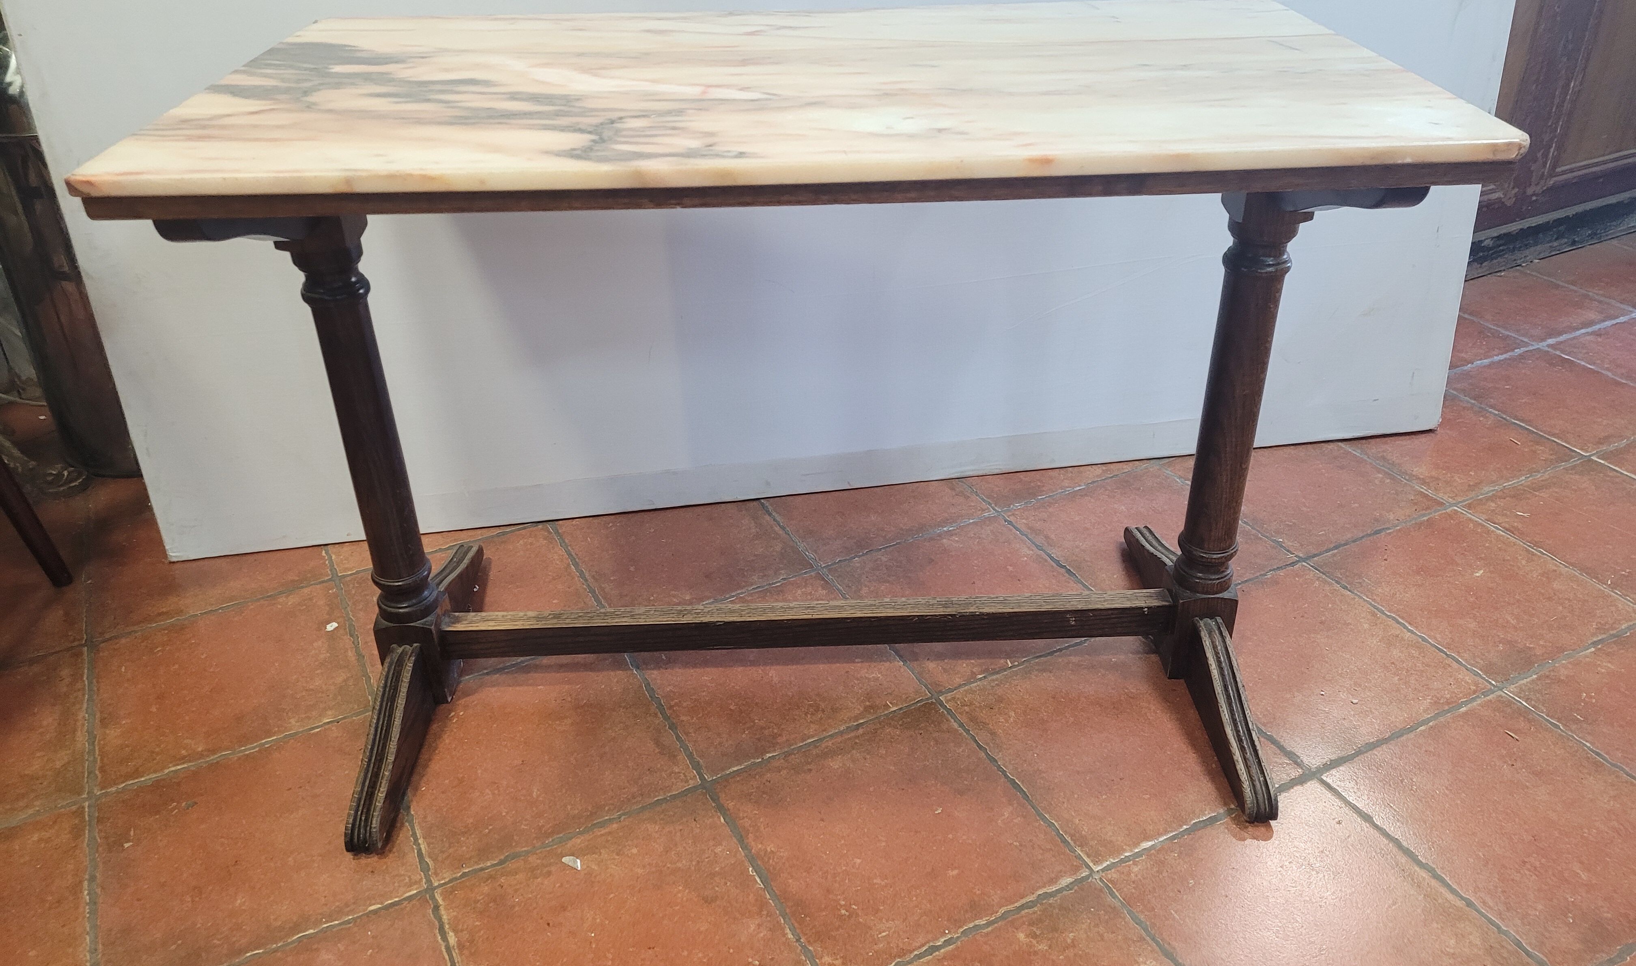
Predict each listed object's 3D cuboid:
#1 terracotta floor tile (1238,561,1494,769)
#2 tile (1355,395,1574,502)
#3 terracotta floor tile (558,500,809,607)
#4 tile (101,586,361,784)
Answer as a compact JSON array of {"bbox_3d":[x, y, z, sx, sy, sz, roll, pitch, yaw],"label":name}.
[{"bbox_3d":[0.635,0.228,1.591,0.302,0.013,0.302,-16,35,-23],"label":"terracotta floor tile"},{"bbox_3d":[1.046,-0.071,2.070,0.302,0.013,0.302,-16,35,-23],"label":"tile"},{"bbox_3d":[-0.205,0.097,1.822,0.302,0.013,0.302,-16,35,-23],"label":"terracotta floor tile"},{"bbox_3d":[-0.759,0.252,1.580,0.302,0.013,0.302,-16,35,-23],"label":"tile"}]

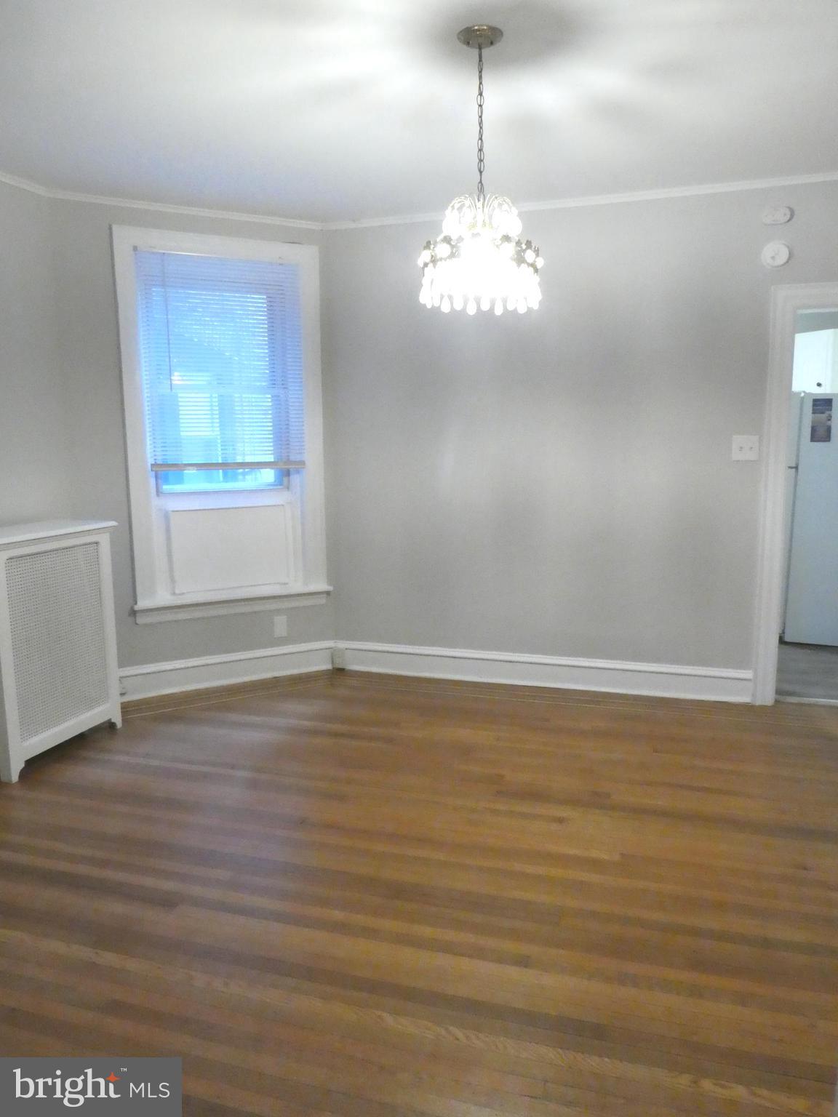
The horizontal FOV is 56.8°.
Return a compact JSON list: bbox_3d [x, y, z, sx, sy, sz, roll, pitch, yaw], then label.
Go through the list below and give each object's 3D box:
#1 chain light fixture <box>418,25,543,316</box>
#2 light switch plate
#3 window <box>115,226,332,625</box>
[{"bbox_3d":[0.191,-1.191,2.406,0.393,0.795,0.393,-1,8,0],"label":"chain light fixture"},{"bbox_3d":[1.633,-0.552,3.870,0.121,0.121,0.018,2,9,17],"label":"light switch plate"},{"bbox_3d":[-1.045,-0.703,4.258,1.088,2.033,0.120,-5,9,-27],"label":"window"}]

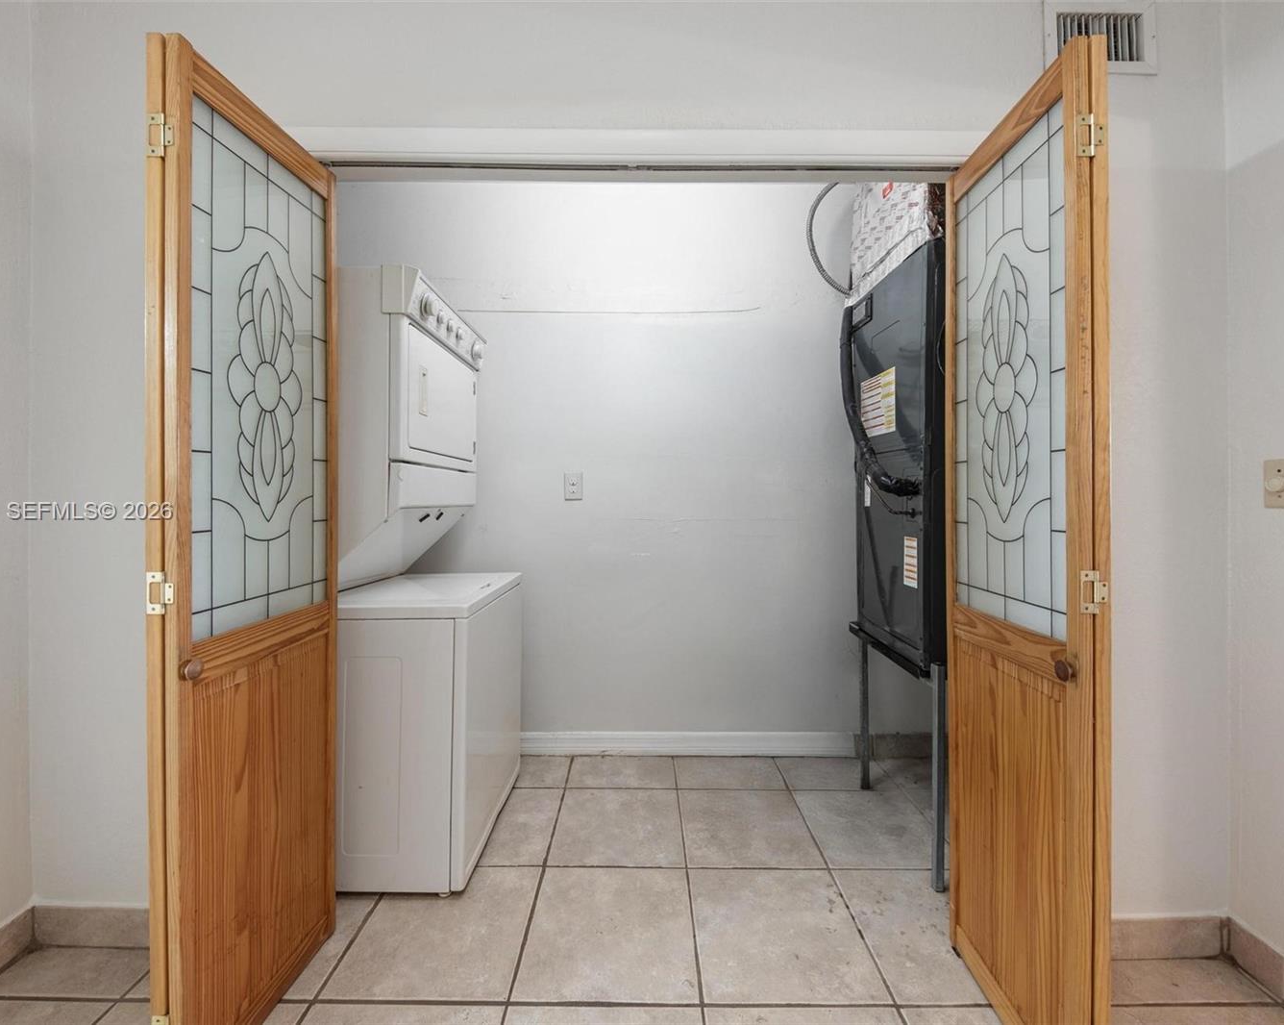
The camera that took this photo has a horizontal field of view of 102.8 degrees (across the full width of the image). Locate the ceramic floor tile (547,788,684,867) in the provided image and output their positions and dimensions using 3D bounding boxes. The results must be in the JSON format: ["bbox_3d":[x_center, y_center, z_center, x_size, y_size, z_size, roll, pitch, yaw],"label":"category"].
[{"bbox_3d":[-0.082,1.134,1.864,0.443,0.010,0.443,0,1,0],"label":"ceramic floor tile"}]

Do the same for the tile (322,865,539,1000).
[{"bbox_3d":[-0.536,1.137,1.414,0.443,0.010,0.443,0,1,0],"label":"tile"}]

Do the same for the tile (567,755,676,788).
[{"bbox_3d":[-0.081,1.130,2.223,0.443,0.010,0.257,0,1,0],"label":"tile"}]

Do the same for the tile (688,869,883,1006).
[{"bbox_3d":[0.368,1.143,1.411,0.443,0.010,0.443,0,1,0],"label":"tile"}]

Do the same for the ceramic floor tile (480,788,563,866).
[{"bbox_3d":[-0.534,1.132,1.866,0.443,0.010,0.443,0,1,0],"label":"ceramic floor tile"}]

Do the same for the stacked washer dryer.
[{"bbox_3d":[-0.891,0.197,1.854,0.760,1.856,0.688,0,1,0],"label":"stacked washer dryer"}]

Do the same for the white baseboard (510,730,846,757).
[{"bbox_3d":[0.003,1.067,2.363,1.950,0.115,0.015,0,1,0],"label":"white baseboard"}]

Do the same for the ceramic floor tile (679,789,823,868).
[{"bbox_3d":[0.370,1.137,1.863,0.443,0.010,0.443,0,1,0],"label":"ceramic floor tile"}]

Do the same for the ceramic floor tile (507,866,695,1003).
[{"bbox_3d":[-0.084,1.140,1.412,0.443,0.010,0.443,0,1,0],"label":"ceramic floor tile"}]

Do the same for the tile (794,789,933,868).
[{"bbox_3d":[0.822,1.140,1.861,0.443,0.010,0.443,0,1,0],"label":"tile"}]

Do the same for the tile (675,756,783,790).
[{"bbox_3d":[0.371,1.133,2.221,0.443,0.010,0.257,0,1,0],"label":"tile"}]

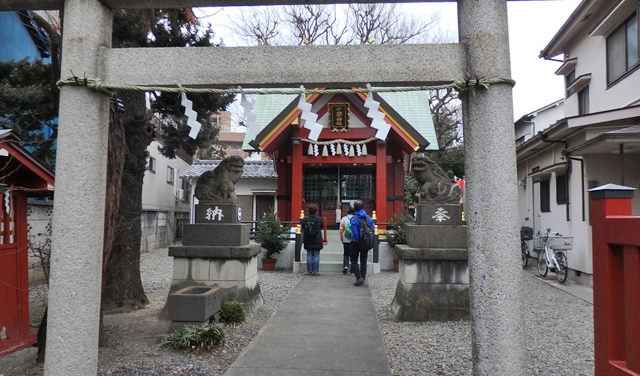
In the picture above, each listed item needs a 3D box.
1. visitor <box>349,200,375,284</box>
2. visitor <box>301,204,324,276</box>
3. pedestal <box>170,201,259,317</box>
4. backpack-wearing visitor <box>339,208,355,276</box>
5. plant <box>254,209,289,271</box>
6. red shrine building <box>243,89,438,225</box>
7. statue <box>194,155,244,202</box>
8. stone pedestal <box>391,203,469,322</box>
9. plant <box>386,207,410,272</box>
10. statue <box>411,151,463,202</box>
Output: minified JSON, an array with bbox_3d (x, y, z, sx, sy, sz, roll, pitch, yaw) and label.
[{"bbox_3d":[0.888,1.156,9.711,0.550,1.750,0.550,1,-3,-11],"label":"visitor"},{"bbox_3d":[-0.164,1.266,11.230,0.540,1.690,0.450,0,-3,6],"label":"visitor"},{"bbox_3d":[-1.569,1.050,7.169,1.250,1.620,1.120,0,-3,4],"label":"pedestal"},{"bbox_3d":[0.674,1.294,11.323,0.500,1.660,0.450,0,-3,1],"label":"backpack-wearing visitor"},{"bbox_3d":[-1.256,1.331,12.151,0.840,1.650,0.840,0,-3,4],"label":"plant"},{"bbox_3d":[0.726,-0.912,15.869,5.900,6.400,7.000,0,-3,4],"label":"red shrine building"},{"bbox_3d":[-1.560,-0.140,7.219,0.780,0.760,0.420,0,-3,4],"label":"statue"},{"bbox_3d":[1.777,1.065,6.927,1.300,1.620,1.130,0,-3,4],"label":"stone pedestal"},{"bbox_3d":[2.150,1.366,11.975,0.820,1.620,0.820,0,-3,4],"label":"plant"},{"bbox_3d":[1.787,-0.123,6.997,0.780,0.760,0.420,0,-3,4],"label":"statue"}]

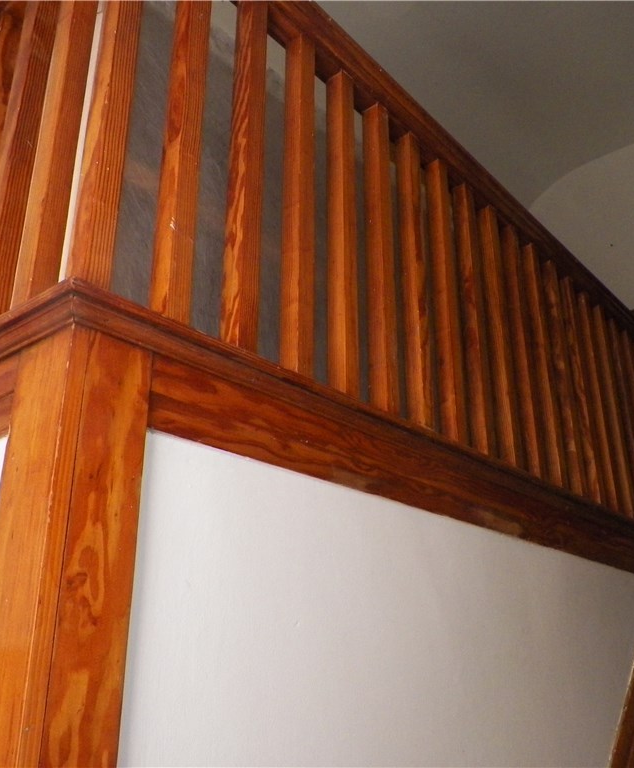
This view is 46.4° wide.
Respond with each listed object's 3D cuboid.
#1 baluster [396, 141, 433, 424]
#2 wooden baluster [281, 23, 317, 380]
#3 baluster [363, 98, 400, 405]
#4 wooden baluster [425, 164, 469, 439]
[{"bbox_3d":[0.182,-0.197,1.386,0.034,0.639,0.034,-17,-27,37],"label":"baluster"},{"bbox_3d":[-0.027,-0.285,1.158,0.034,0.638,0.034,-17,-27,37],"label":"wooden baluster"},{"bbox_3d":[0.113,-0.225,1.311,0.034,0.639,0.034,-17,-27,37],"label":"baluster"},{"bbox_3d":[0.252,-0.165,1.462,0.034,0.636,0.034,-17,-27,37],"label":"wooden baluster"}]

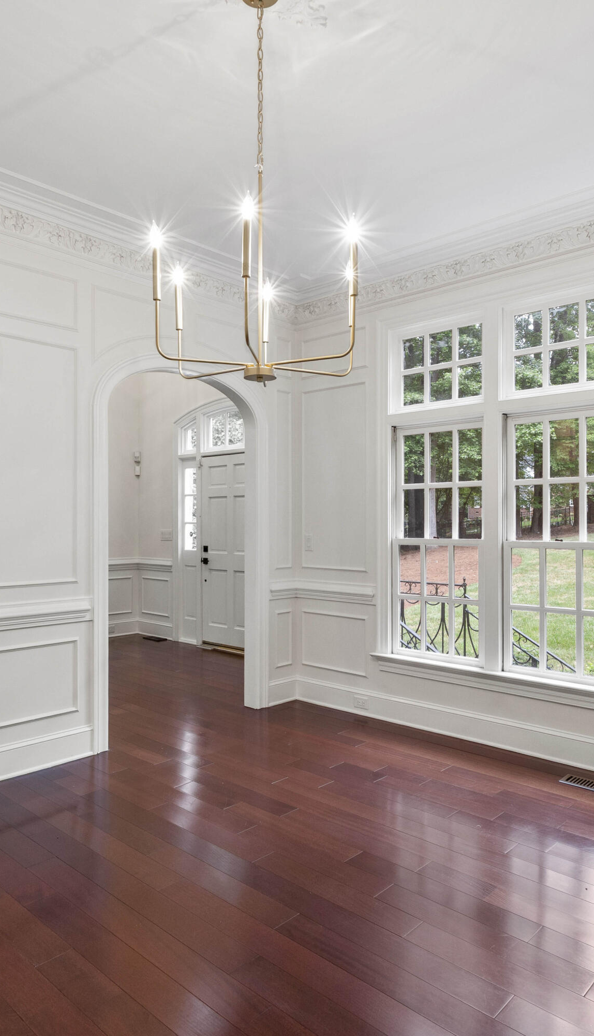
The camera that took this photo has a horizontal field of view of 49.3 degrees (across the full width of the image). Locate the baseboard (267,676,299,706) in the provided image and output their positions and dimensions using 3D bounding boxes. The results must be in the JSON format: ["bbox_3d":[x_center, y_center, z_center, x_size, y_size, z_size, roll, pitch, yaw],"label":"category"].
[{"bbox_3d":[-0.101,1.289,4.814,0.025,0.185,0.302,0,-1,44],"label":"baseboard"}]

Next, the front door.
[{"bbox_3d":[-0.684,0.345,6.867,0.925,2.030,0.050,0,-1,42],"label":"front door"}]

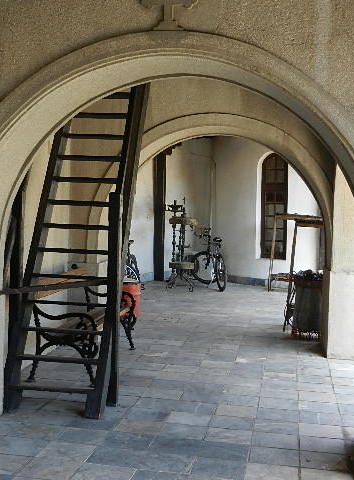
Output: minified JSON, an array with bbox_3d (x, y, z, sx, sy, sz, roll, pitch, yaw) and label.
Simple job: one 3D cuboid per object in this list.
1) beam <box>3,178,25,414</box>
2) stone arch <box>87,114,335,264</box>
[{"bbox_3d":[-1.220,0.373,5.267,0.130,1.699,0.120,1,3,9],"label":"beam"},{"bbox_3d":[0.414,-0.502,7.466,2.625,1.565,0.658,1,3,9],"label":"stone arch"}]

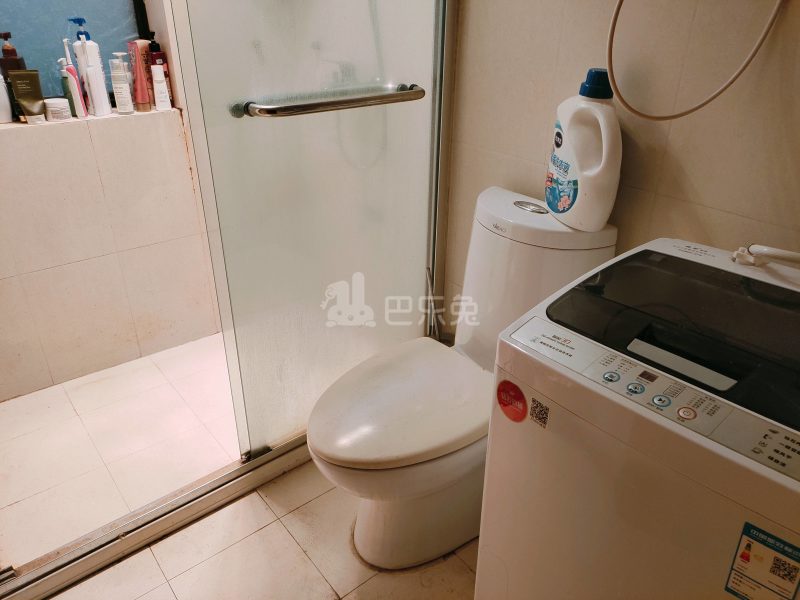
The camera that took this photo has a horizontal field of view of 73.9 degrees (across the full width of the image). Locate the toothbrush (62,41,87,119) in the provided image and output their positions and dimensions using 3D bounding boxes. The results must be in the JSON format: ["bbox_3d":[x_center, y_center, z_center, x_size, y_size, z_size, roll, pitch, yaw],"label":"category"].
[{"bbox_3d":[-1.090,-0.735,1.771,0.032,0.240,0.030,0,26,0],"label":"toothbrush"}]

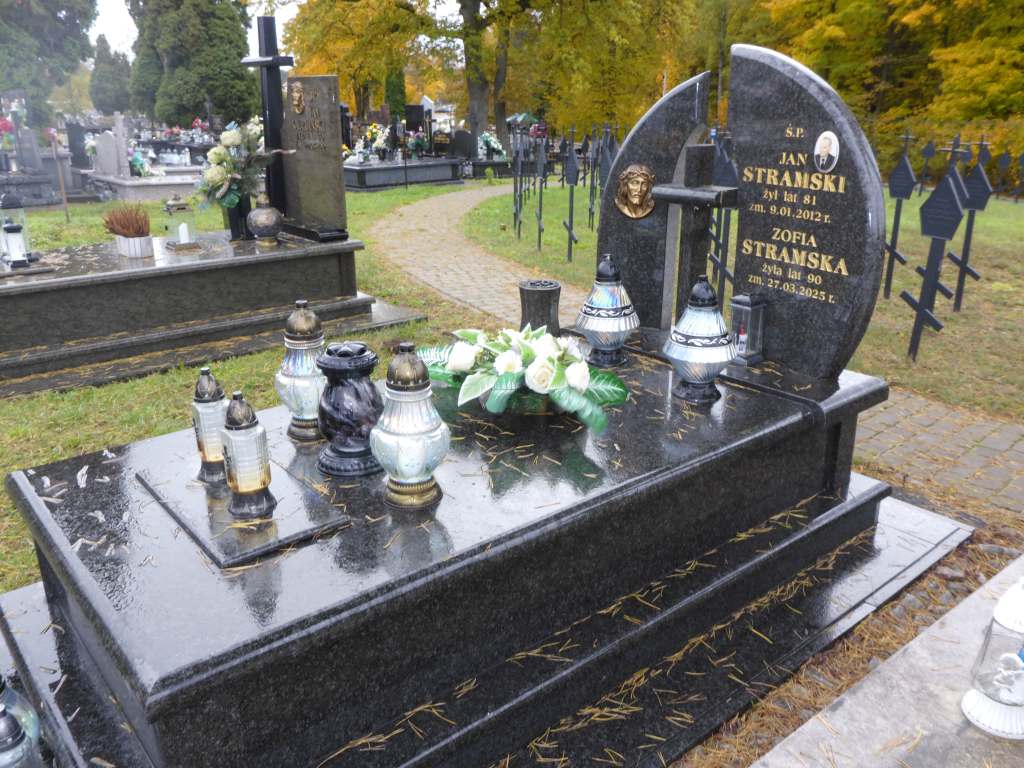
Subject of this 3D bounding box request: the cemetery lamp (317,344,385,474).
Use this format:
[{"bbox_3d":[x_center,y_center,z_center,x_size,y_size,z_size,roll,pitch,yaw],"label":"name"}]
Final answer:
[{"bbox_3d":[-0.361,0.047,1.841,0.150,0.274,0.150,0,20,0],"label":"cemetery lamp"}]

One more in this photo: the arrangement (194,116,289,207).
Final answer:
[{"bbox_3d":[-1.751,-1.422,5.343,0.620,0.600,0.460,-4,18,-17],"label":"arrangement"}]

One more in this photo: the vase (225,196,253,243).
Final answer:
[{"bbox_3d":[-1.646,-1.016,4.993,0.132,0.296,0.132,-15,25,-37],"label":"vase"}]

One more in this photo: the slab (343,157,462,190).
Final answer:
[{"bbox_3d":[-1.816,-3.361,13.199,2.000,0.430,1.050,-13,22,-38],"label":"slab"}]

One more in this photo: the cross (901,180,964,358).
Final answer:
[{"bbox_3d":[2.378,-0.691,4.678,0.080,1.170,0.260,-13,22,-38],"label":"cross"}]

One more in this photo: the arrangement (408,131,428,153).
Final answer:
[{"bbox_3d":[-1.551,-4.022,13.740,0.340,0.380,0.300,-1,17,-6],"label":"arrangement"}]

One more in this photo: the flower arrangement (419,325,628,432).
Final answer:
[{"bbox_3d":[0.051,-0.043,2.234,0.528,0.188,0.352,7,20,17],"label":"flower arrangement"}]

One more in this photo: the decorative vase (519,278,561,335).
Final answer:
[{"bbox_3d":[0.085,-0.208,2.646,0.132,0.224,0.132,0,20,0],"label":"decorative vase"}]

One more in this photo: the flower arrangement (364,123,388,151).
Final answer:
[{"bbox_3d":[-2.340,-4.270,14.300,0.410,0.480,0.380,-2,20,-6],"label":"flower arrangement"}]

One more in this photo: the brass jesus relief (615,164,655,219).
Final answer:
[{"bbox_3d":[0.404,-0.617,2.694,0.048,0.168,0.136,-15,25,-37],"label":"brass jesus relief"}]

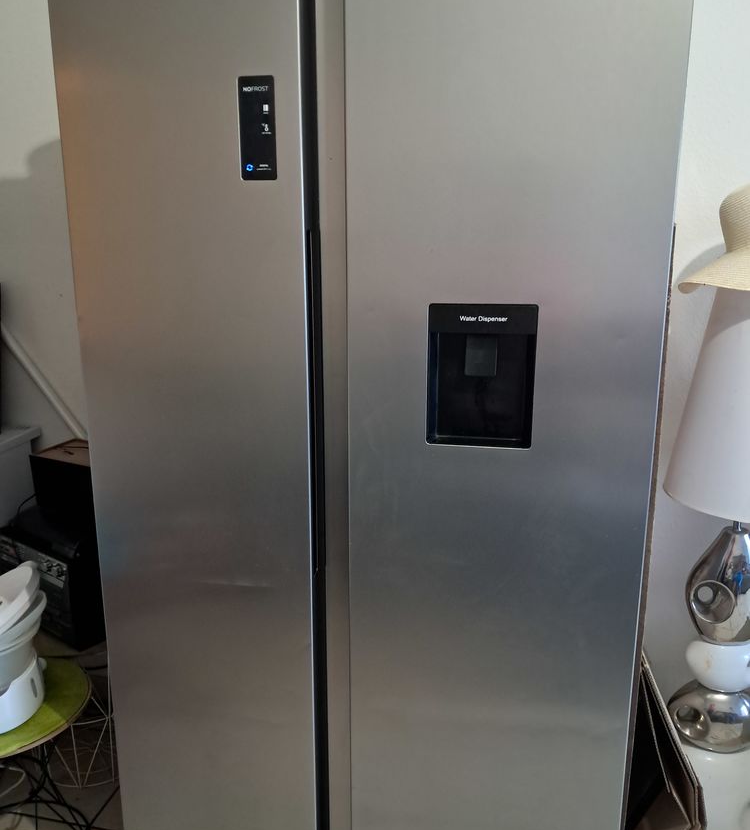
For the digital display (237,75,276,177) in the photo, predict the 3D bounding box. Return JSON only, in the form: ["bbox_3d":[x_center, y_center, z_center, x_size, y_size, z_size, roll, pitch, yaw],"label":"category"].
[{"bbox_3d":[-0.171,-0.418,1.141,0.055,0.145,0.010,3,14,10],"label":"digital display"}]

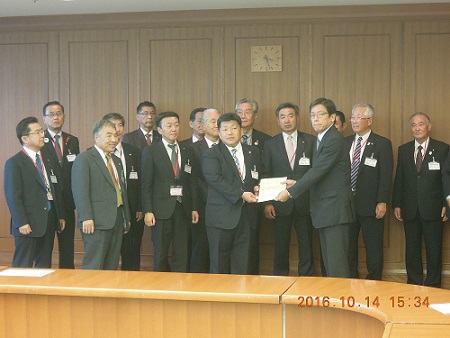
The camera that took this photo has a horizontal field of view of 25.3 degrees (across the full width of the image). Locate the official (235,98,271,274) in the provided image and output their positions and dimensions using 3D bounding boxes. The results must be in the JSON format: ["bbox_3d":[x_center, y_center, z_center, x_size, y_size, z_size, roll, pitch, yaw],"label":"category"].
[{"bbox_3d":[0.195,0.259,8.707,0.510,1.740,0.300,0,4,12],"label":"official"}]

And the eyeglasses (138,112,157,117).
[{"bbox_3d":[-0.720,-0.501,9.250,0.142,0.042,0.140,-2,4,-28],"label":"eyeglasses"}]

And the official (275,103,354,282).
[{"bbox_3d":[0.667,0.349,7.357,0.580,1.730,0.500,-2,4,-25],"label":"official"}]

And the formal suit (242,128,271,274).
[{"bbox_3d":[0.192,0.377,8.728,0.510,1.460,0.290,0,4,12],"label":"formal suit"}]

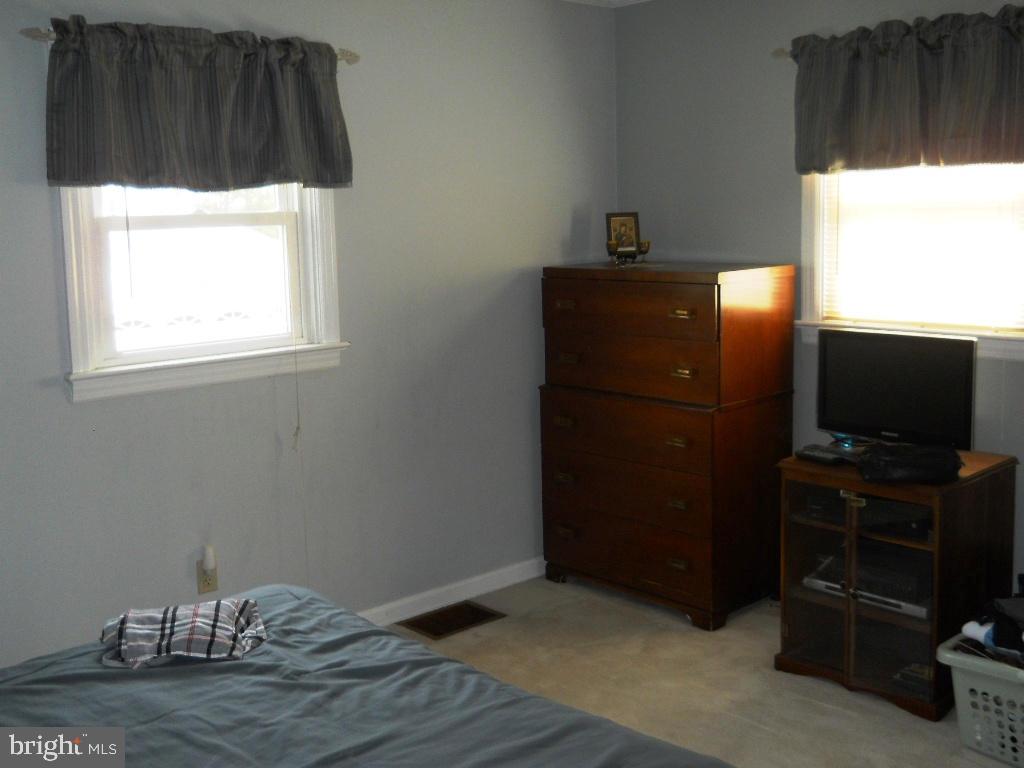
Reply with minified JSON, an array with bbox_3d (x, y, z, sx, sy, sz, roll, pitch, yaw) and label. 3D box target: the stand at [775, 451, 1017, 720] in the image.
[{"bbox_3d":[1.280,0.607,3.663,0.563,0.724,0.546,8,13,44],"label":"stand"}]

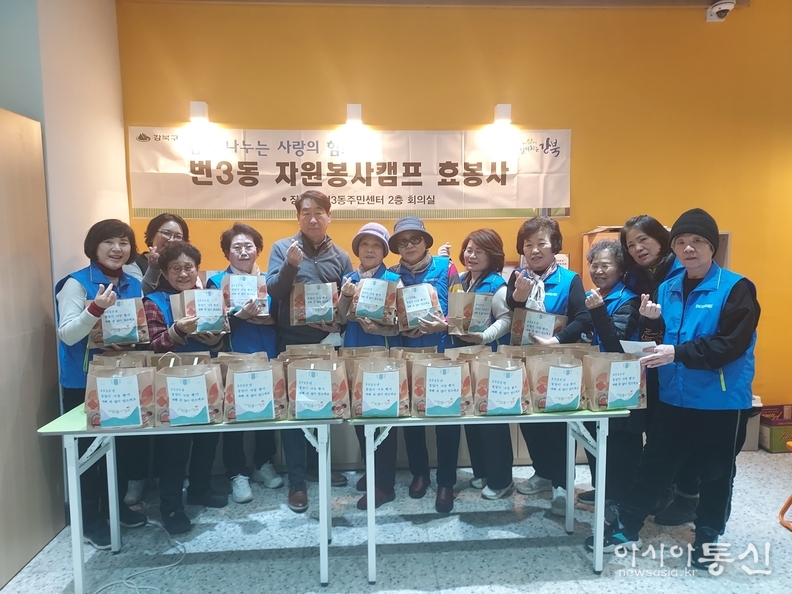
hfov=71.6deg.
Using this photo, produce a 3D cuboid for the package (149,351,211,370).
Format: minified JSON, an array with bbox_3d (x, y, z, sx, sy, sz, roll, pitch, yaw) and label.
[{"bbox_3d":[-0.969,0.378,2.479,0.248,0.233,0.144,-1,5,-5],"label":"package"}]

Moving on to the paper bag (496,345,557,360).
[{"bbox_3d":[0.638,0.354,2.674,0.255,0.220,0.140,-1,6,-4],"label":"paper bag"}]

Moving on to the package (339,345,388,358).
[{"bbox_3d":[-0.152,0.363,2.603,0.243,0.228,0.149,-1,5,-3],"label":"package"}]

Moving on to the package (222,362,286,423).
[{"bbox_3d":[-0.593,0.397,2.335,0.250,0.235,0.130,-1,7,-8],"label":"package"}]

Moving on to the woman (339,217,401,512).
[{"bbox_3d":[-0.137,0.380,3.143,0.460,1.580,0.400,1,6,18],"label":"woman"}]

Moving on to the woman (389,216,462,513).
[{"bbox_3d":[0.168,0.373,3.057,0.447,1.599,0.357,1,5,10],"label":"woman"}]

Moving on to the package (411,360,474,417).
[{"bbox_3d":[0.198,0.386,2.370,0.258,0.220,0.140,-1,6,-3],"label":"package"}]

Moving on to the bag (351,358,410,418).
[{"bbox_3d":[-0.065,0.389,2.380,0.250,0.235,0.130,-1,7,-4],"label":"bag"}]

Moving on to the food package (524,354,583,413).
[{"bbox_3d":[0.703,0.376,2.430,0.245,0.220,0.135,-1,6,-8],"label":"food package"}]

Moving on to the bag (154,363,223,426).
[{"bbox_3d":[-0.849,0.403,2.291,0.252,0.220,0.135,-2,6,-15],"label":"bag"}]

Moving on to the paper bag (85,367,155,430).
[{"bbox_3d":[-1.096,0.407,2.233,0.248,0.223,0.144,-1,5,-7],"label":"paper bag"}]

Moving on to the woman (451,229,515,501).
[{"bbox_3d":[0.513,0.386,3.185,0.450,1.550,0.410,5,8,42],"label":"woman"}]

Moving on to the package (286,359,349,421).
[{"bbox_3d":[-0.322,0.392,2.341,0.248,0.223,0.144,-1,5,-2],"label":"package"}]

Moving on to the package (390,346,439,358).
[{"bbox_3d":[0.083,0.365,2.588,0.250,0.235,0.130,-1,7,-4],"label":"package"}]

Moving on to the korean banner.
[{"bbox_3d":[-0.268,-0.831,3.720,2.980,0.610,0.020,-1,7,-4],"label":"korean banner"}]

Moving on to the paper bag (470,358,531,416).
[{"bbox_3d":[0.466,0.384,2.405,0.250,0.235,0.130,-1,7,-6],"label":"paper bag"}]

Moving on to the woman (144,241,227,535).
[{"bbox_3d":[-1.092,0.457,2.866,0.437,1.485,0.367,-3,6,-25],"label":"woman"}]

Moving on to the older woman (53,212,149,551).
[{"bbox_3d":[-1.440,0.426,2.723,0.467,1.579,0.367,-3,6,-30],"label":"older woman"}]

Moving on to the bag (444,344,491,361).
[{"bbox_3d":[0.337,0.363,2.588,0.250,0.235,0.130,-1,7,-4],"label":"bag"}]

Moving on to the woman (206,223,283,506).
[{"bbox_3d":[-0.862,0.372,3.182,0.470,1.600,0.390,-2,6,-18],"label":"woman"}]

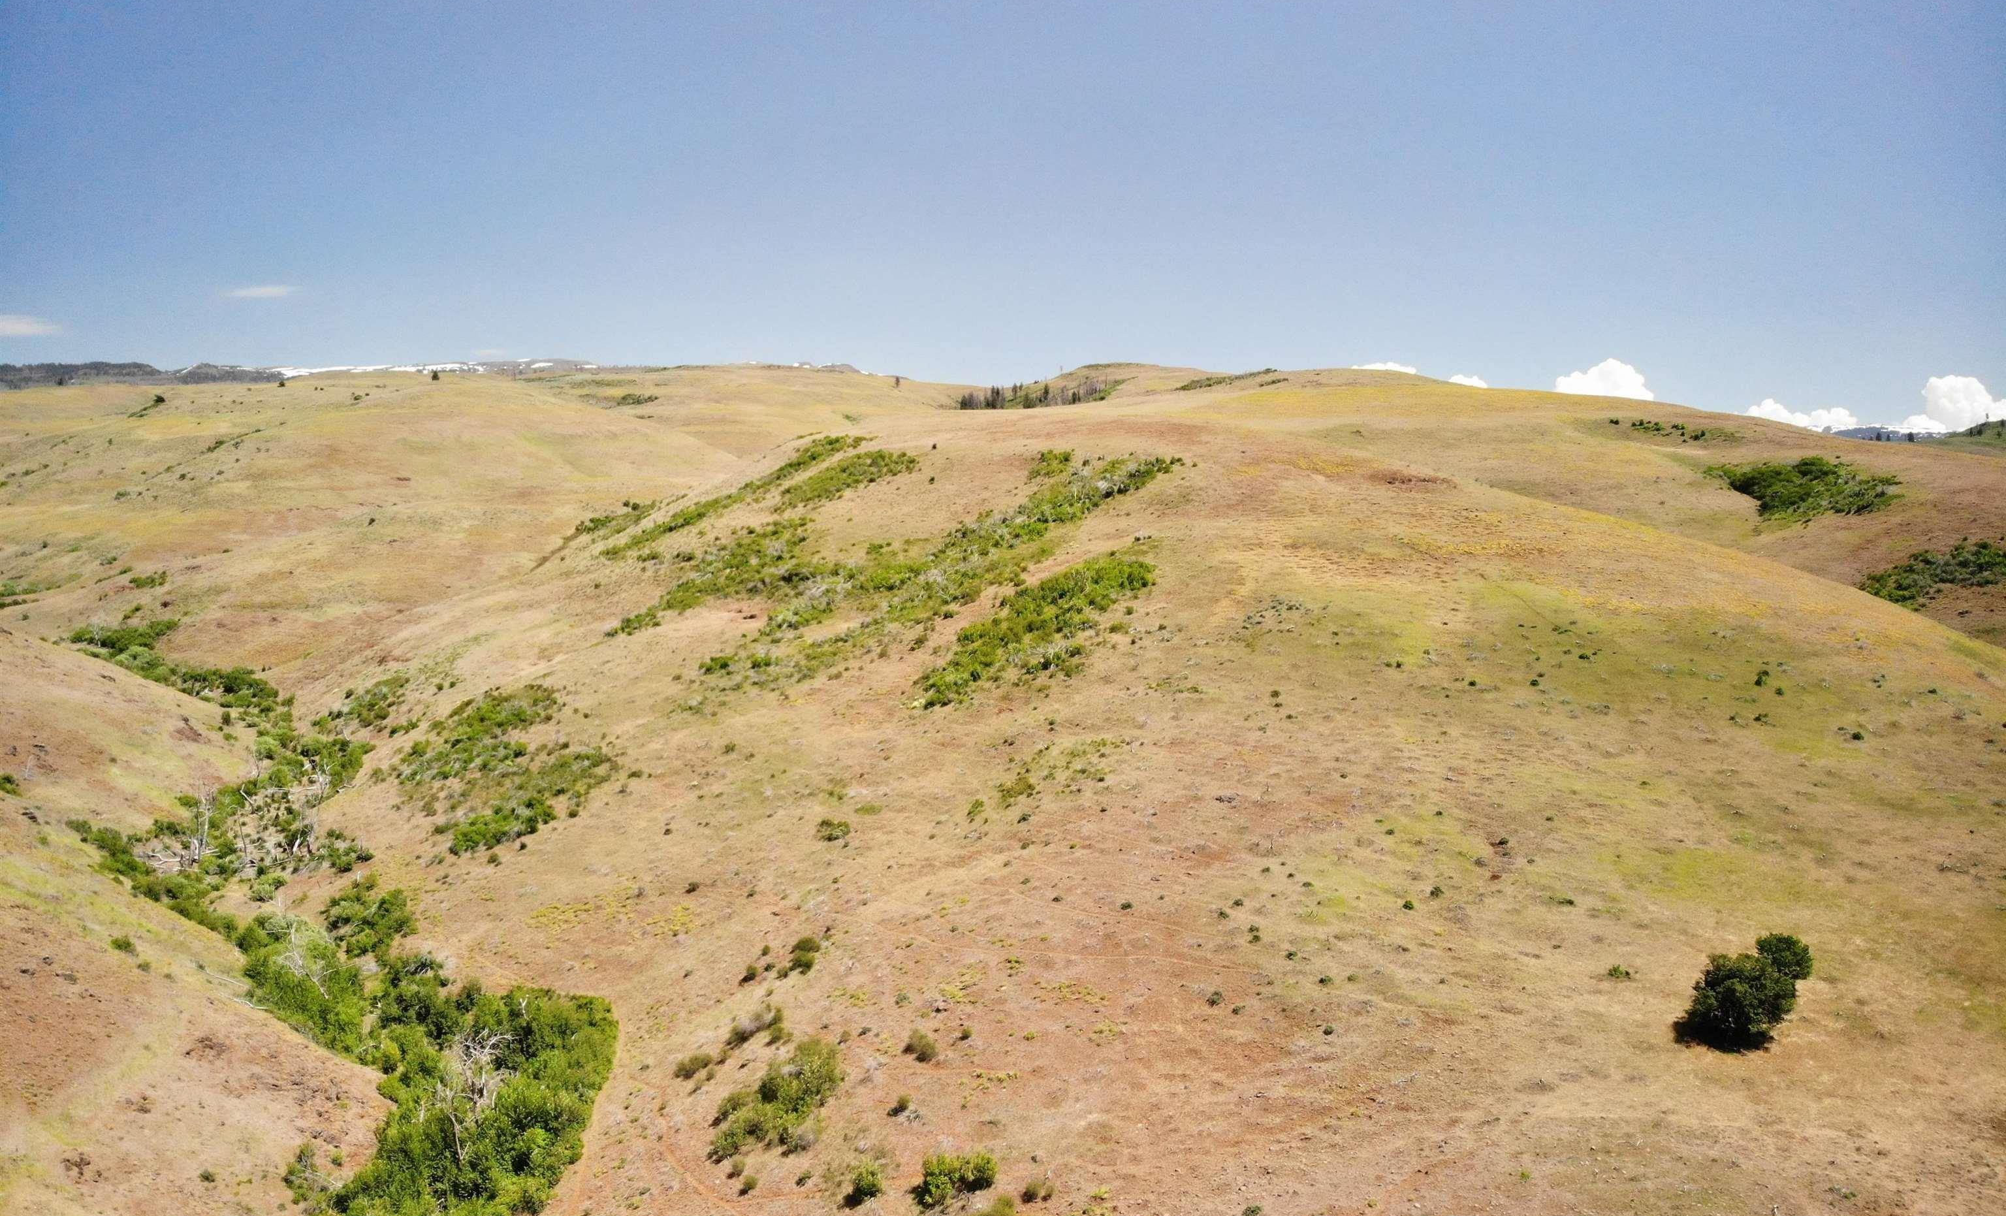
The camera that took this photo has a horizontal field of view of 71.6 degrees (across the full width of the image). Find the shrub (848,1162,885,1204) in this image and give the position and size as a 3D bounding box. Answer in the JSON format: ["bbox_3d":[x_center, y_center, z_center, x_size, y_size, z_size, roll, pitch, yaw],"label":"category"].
[{"bbox_3d":[-6.460,27.380,66.400,1.530,1.500,1.290,0,8,0],"label":"shrub"}]

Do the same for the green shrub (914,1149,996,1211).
[{"bbox_3d":[-2.120,26.650,64.920,3.730,1.800,2.420,0,8,0],"label":"green shrub"}]

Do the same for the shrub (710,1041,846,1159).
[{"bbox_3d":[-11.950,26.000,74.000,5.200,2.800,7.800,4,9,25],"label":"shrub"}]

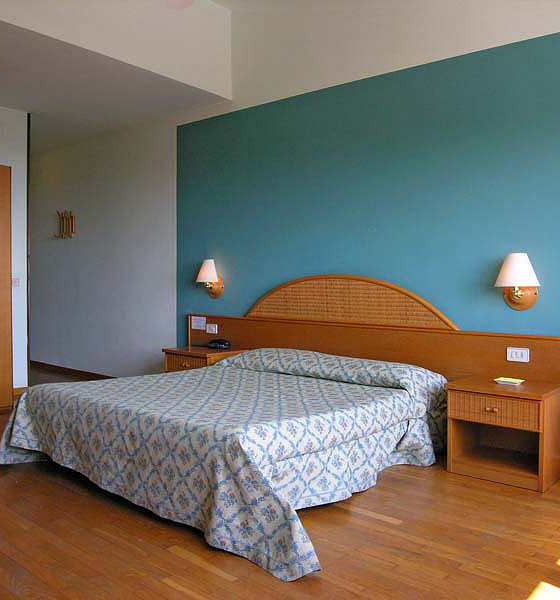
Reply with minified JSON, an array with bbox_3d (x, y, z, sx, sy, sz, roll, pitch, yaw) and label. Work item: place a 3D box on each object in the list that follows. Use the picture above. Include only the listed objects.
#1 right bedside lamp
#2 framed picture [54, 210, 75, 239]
[{"bbox_3d":[1.347,-0.098,3.133,0.235,0.325,0.210,2,2,38],"label":"right bedside lamp"},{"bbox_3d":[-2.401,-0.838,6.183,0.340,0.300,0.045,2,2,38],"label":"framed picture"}]

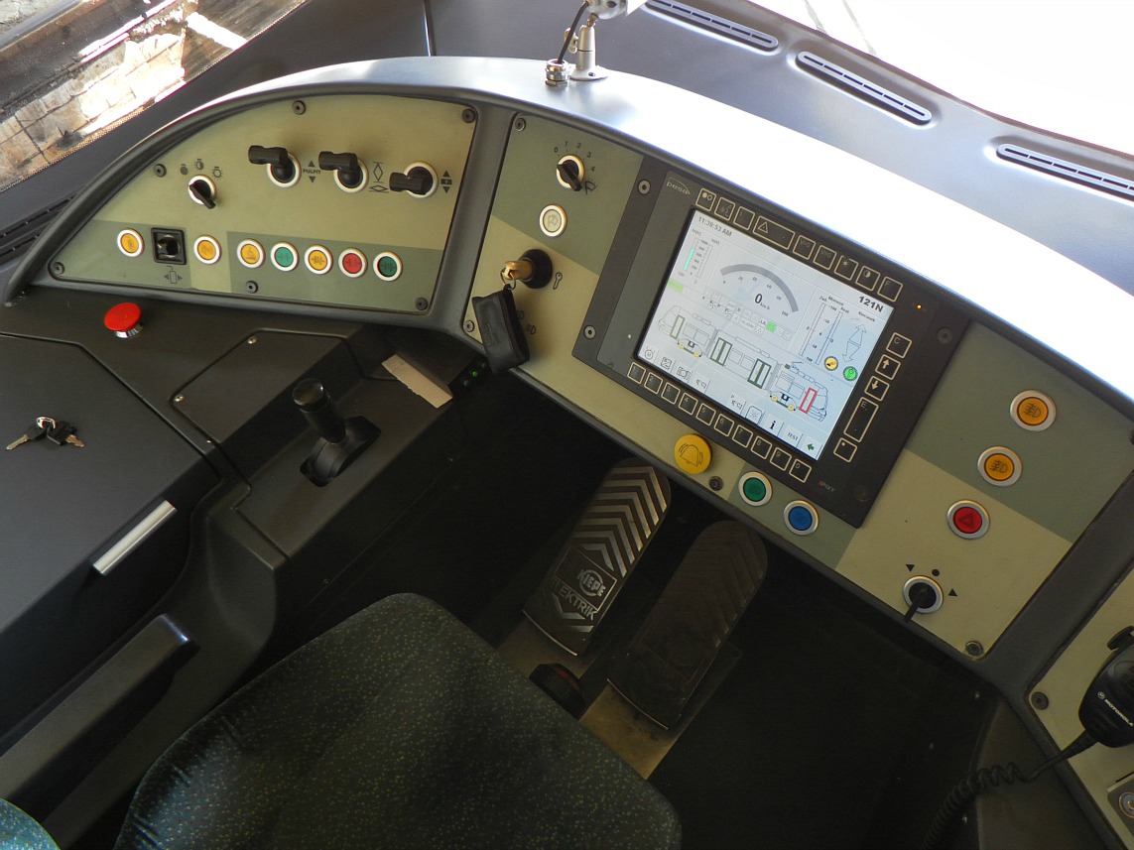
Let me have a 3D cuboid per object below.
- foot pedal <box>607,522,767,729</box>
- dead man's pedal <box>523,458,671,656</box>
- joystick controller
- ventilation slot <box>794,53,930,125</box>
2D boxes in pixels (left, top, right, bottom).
[{"bbox_3d":[0.188,0.286,1.260,0.116,0.035,0.300,33,89,26],"label":"foot pedal"},{"bbox_3d":[0.060,0.199,1.336,0.117,0.035,0.304,33,89,26],"label":"dead man's pedal"},{"bbox_3d":[-0.270,-0.004,0.947,0.042,0.119,0.097,33,64,26],"label":"joystick controller"},{"bbox_3d":[0.366,-0.418,1.063,0.031,0.015,0.198,-38,59,-19],"label":"ventilation slot"}]

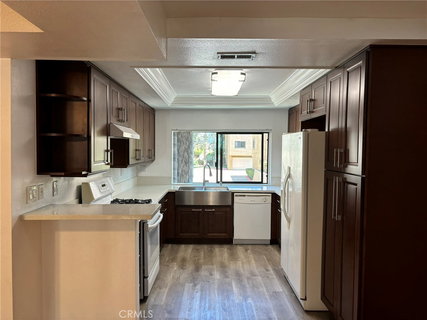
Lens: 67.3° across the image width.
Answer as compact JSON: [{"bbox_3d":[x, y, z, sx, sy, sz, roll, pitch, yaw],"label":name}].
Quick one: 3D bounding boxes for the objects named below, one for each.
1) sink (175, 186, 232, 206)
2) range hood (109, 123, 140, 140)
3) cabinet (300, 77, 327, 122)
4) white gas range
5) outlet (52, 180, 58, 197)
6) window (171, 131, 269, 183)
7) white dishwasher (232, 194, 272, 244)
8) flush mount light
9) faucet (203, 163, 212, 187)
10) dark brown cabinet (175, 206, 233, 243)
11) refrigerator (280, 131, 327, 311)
[{"bbox_3d":[-0.159,0.618,5.447,0.912,0.240,0.510,0,2,0],"label":"sink"},{"bbox_3d":[-1.158,-0.317,3.623,0.500,0.147,0.760,0,2,0],"label":"range hood"},{"bbox_3d":[1.380,-0.637,3.507,0.610,0.360,0.890,0,2,0],"label":"cabinet"},{"bbox_3d":[-0.991,0.852,3.662,0.705,1.220,0.760,0,2,0],"label":"white gas range"},{"bbox_3d":[-1.397,0.251,2.827,0.015,0.120,0.077,0,2,0],"label":"outlet"},{"bbox_3d":[0.142,-0.046,5.923,1.780,0.980,0.100,0,2,0],"label":"window"},{"bbox_3d":[0.648,0.975,5.550,0.605,0.868,0.600,0,2,0],"label":"white dishwasher"},{"bbox_3d":[0.172,-0.954,4.058,0.380,0.125,0.970,0,2,0],"label":"flush mount light"},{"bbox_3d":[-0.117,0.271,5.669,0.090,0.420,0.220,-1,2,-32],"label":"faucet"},{"bbox_3d":[-0.158,1.072,5.567,0.945,0.665,0.620,0,2,0],"label":"dark brown cabinet"},{"bbox_3d":[1.219,0.591,3.546,0.800,1.770,0.870,0,2,0],"label":"refrigerator"}]

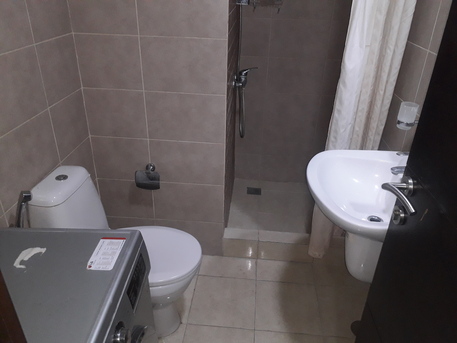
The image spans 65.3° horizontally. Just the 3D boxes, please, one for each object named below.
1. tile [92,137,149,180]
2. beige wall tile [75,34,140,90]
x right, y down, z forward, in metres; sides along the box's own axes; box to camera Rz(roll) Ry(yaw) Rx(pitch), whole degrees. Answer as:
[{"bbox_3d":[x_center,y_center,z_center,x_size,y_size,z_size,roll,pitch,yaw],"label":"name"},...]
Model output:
[{"bbox_3d":[-0.574,-0.068,1.924,0.307,0.253,0.010,4,29,4],"label":"tile"},{"bbox_3d":[-0.558,-0.510,1.681,0.308,0.253,0.012,4,28,4],"label":"beige wall tile"}]

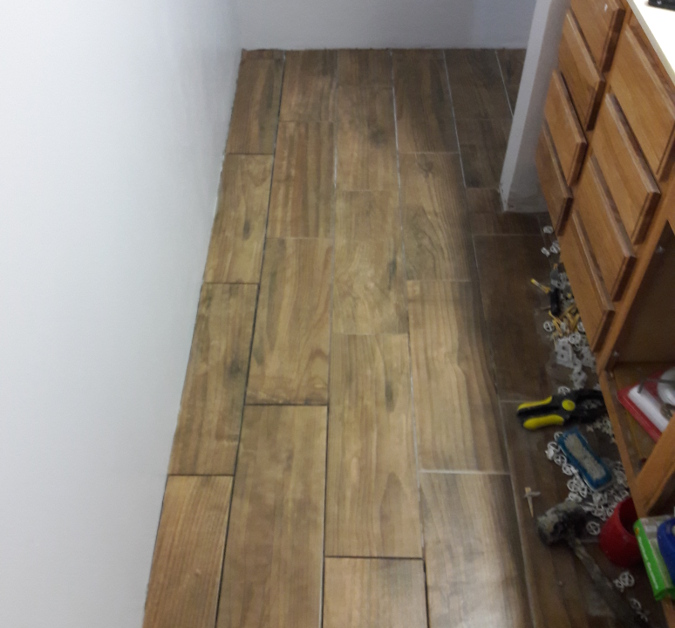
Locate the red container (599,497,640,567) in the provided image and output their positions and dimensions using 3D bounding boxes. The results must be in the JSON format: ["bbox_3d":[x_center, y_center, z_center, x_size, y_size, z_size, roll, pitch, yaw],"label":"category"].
[{"bbox_3d":[0.604,0.444,1.486,0.102,0.115,0.102,1,48,1],"label":"red container"}]

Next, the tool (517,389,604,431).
[{"bbox_3d":[0.554,0.234,1.753,0.227,0.036,0.085,-7,49,-6],"label":"tool"}]

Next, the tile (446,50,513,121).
[{"bbox_3d":[0.527,-0.874,2.766,0.208,0.010,0.499,1,48,1],"label":"tile"}]

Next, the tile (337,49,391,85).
[{"bbox_3d":[0.103,-0.945,2.803,0.212,0.010,0.269,1,48,1],"label":"tile"}]

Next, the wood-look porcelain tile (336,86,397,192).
[{"bbox_3d":[0.102,-0.622,2.542,0.208,0.010,0.605,1,48,1],"label":"wood-look porcelain tile"}]

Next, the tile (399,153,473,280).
[{"bbox_3d":[0.305,-0.317,2.272,0.206,0.010,0.605,1,48,1],"label":"tile"}]

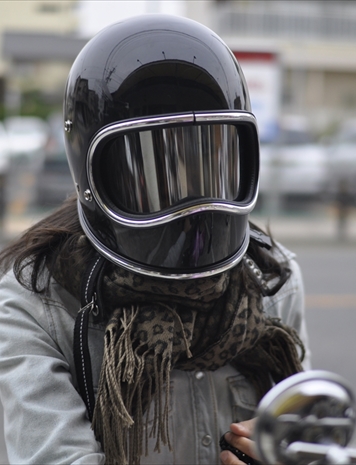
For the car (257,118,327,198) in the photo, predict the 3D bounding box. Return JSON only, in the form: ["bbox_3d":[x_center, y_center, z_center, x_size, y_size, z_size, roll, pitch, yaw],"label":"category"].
[{"bbox_3d":[1.770,-1.466,18.155,1.700,1.580,4.300,0,7,-3],"label":"car"}]

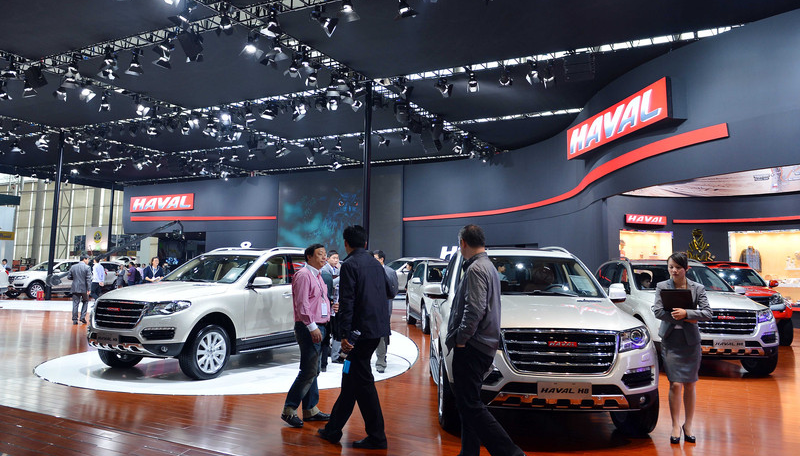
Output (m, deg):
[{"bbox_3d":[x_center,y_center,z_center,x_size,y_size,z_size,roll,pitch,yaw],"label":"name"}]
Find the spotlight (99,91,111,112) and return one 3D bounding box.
[{"bbox_3d":[-8.263,-3.537,14.901,0.361,0.570,0.399,1,-4,0],"label":"spotlight"}]

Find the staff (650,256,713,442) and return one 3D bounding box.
[{"bbox_3d":[2.515,1.046,4.783,0.520,1.660,0.380,0,-4,14],"label":"staff"}]

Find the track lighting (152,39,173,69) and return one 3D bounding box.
[{"bbox_3d":[-6.545,-4.814,14.682,0.500,0.700,0.500,3,-6,-25],"label":"track lighting"}]

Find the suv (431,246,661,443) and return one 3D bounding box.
[{"bbox_3d":[1.382,1.125,6.519,2.030,1.790,4.750,1,-5,2],"label":"suv"}]

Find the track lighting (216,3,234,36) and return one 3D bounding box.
[{"bbox_3d":[-4.270,-5.106,13.041,0.430,0.700,0.450,0,-5,6],"label":"track lighting"}]

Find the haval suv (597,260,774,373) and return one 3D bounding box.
[{"bbox_3d":[4.786,1.469,9.792,2.000,1.790,4.780,0,-5,4],"label":"haval suv"}]

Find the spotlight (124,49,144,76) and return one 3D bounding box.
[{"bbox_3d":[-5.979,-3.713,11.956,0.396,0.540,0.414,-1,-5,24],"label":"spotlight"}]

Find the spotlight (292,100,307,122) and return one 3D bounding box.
[{"bbox_3d":[-3.696,-4.280,19.586,0.500,0.700,0.450,4,-6,-37],"label":"spotlight"}]

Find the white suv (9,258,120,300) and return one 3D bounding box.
[{"bbox_3d":[-16.609,2.474,25.909,1.990,1.790,4.750,-2,-6,26],"label":"white suv"}]

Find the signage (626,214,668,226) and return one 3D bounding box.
[{"bbox_3d":[7.708,-0.246,16.711,1.449,0.280,0.100,2,-5,-14],"label":"signage"}]

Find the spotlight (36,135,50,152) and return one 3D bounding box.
[{"bbox_3d":[-17.169,-4.068,25.678,0.550,0.720,0.550,3,-6,-24],"label":"spotlight"}]

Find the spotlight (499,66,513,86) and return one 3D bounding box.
[{"bbox_3d":[3.057,-4.390,15.441,0.400,0.450,0.500,1,-46,0],"label":"spotlight"}]

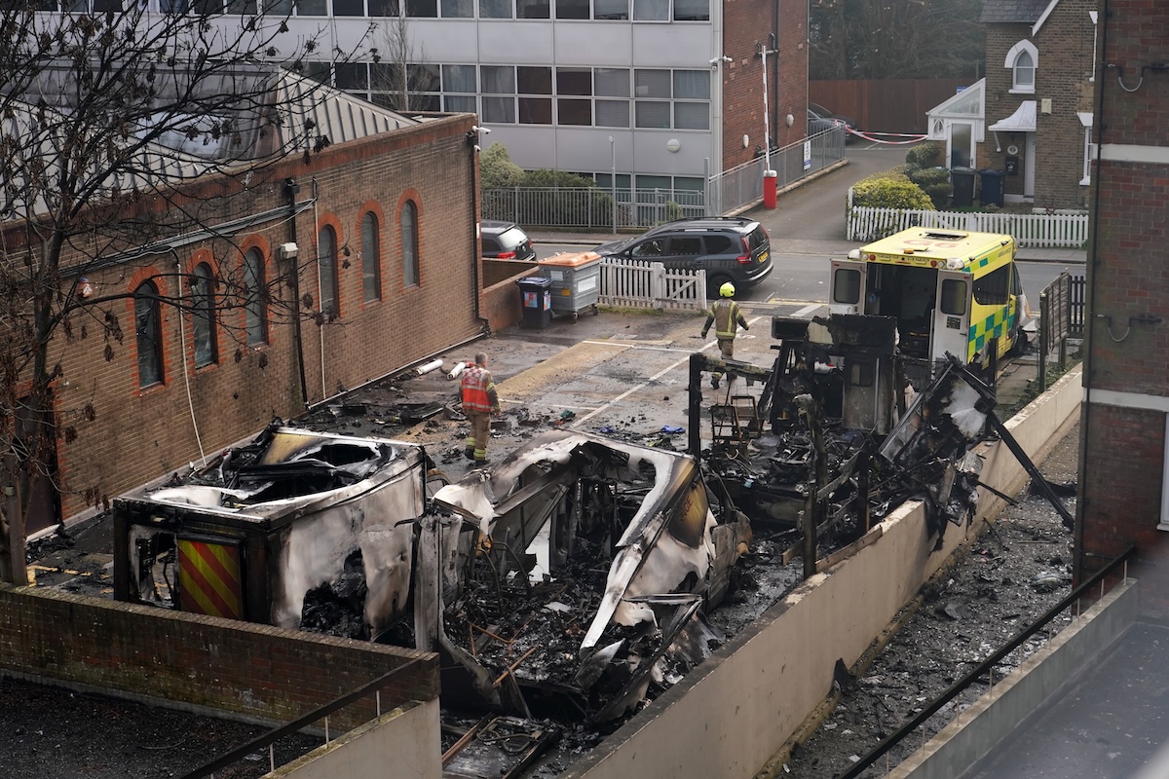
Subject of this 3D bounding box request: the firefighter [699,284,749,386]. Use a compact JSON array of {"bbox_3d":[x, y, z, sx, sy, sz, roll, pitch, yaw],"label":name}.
[{"bbox_3d":[2.595,-1.016,36.772,0.840,1.870,0.720,5,15,23],"label":"firefighter"}]

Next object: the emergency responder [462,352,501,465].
[{"bbox_3d":[-1.700,0.304,31.932,0.600,1.820,0.520,6,16,25],"label":"emergency responder"}]

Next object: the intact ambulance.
[{"bbox_3d":[6.787,-1.639,37.226,2.300,2.720,5.550,8,15,27],"label":"intact ambulance"}]

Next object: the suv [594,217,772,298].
[{"bbox_3d":[2.150,-3.215,46.877,4.550,1.670,1.880,5,15,23],"label":"suv"}]

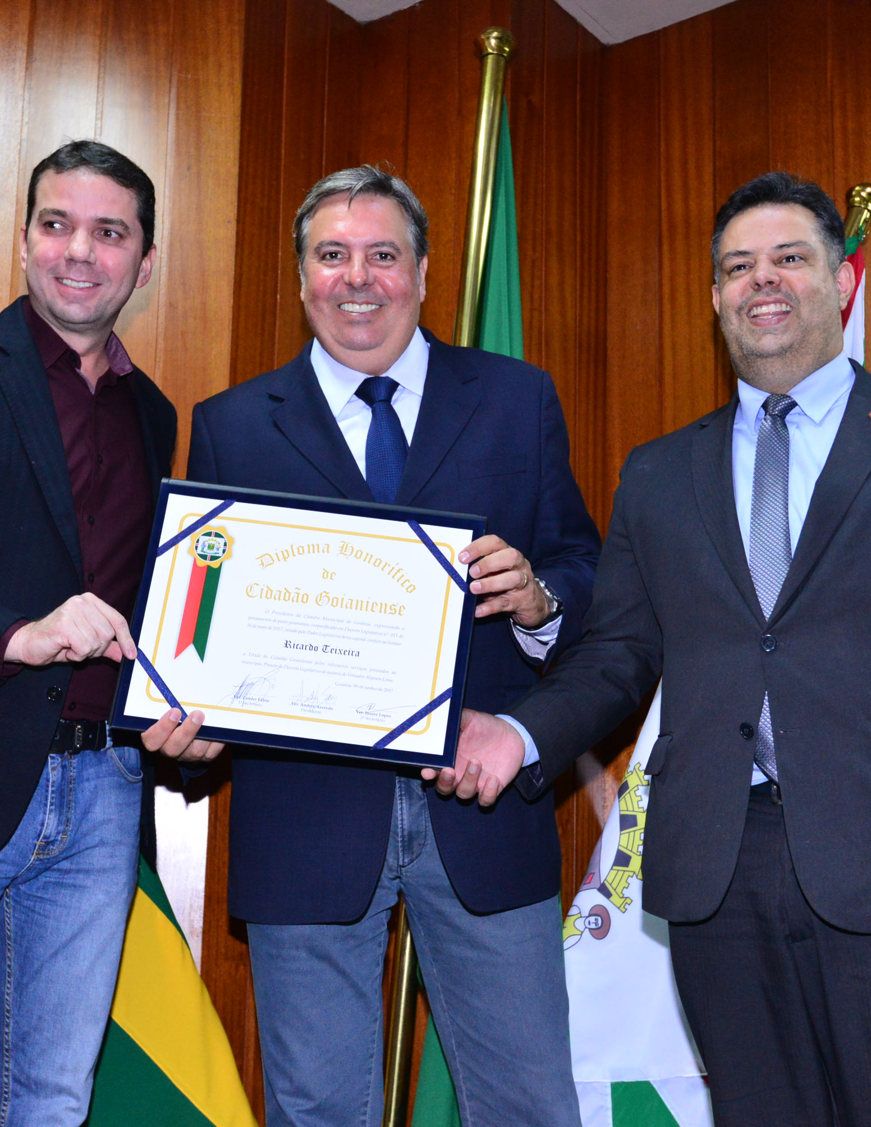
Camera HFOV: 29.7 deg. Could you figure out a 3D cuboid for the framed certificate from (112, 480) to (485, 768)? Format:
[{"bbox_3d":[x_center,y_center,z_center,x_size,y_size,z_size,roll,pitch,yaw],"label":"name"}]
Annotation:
[{"bbox_3d":[-0.167,0.074,2.058,0.428,0.327,0.020,7,-19,3],"label":"framed certificate"}]

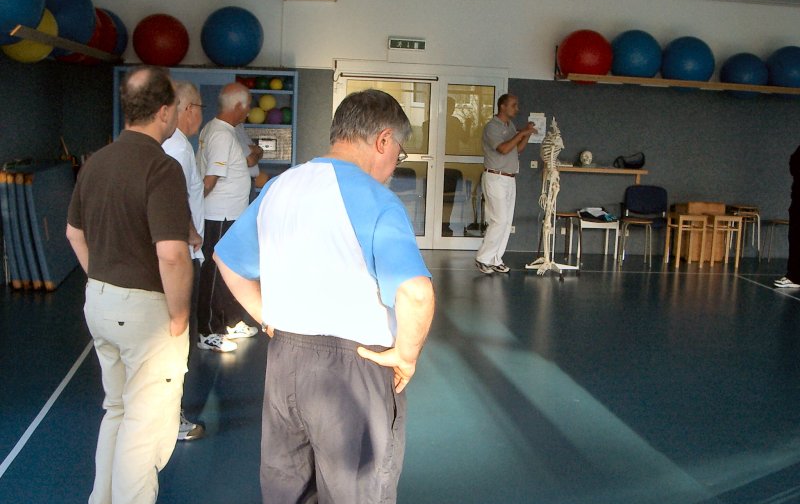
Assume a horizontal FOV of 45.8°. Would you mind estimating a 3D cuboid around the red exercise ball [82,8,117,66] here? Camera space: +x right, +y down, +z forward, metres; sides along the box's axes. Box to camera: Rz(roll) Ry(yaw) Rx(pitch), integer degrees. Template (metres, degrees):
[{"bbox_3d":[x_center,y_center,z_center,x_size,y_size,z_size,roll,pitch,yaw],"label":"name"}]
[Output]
[{"bbox_3d":[-3.137,-2.165,9.497,0.585,0.585,0.585,1,9,-9],"label":"red exercise ball"}]

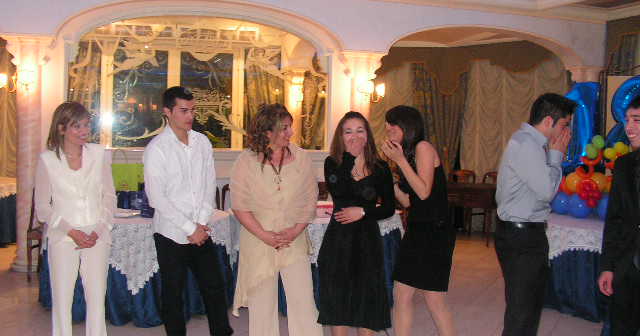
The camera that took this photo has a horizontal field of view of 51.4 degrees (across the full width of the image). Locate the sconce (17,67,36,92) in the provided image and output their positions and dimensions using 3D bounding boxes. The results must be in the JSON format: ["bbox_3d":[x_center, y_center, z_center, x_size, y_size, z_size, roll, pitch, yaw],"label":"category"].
[{"bbox_3d":[-3.173,-0.946,7.197,0.200,0.260,0.170,1,2,-14],"label":"sconce"}]

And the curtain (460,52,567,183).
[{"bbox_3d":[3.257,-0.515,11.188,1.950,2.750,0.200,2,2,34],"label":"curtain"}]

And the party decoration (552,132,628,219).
[{"bbox_3d":[2.643,0.073,6.504,0.740,0.840,0.500,2,2,27],"label":"party decoration"}]

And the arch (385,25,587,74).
[{"bbox_3d":[2.251,-1.597,8.800,2.952,0.542,0.350,1,2,-14],"label":"arch"}]

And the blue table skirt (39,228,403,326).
[{"bbox_3d":[-0.844,0.838,5.958,3.000,0.760,0.900,0,2,-16],"label":"blue table skirt"}]

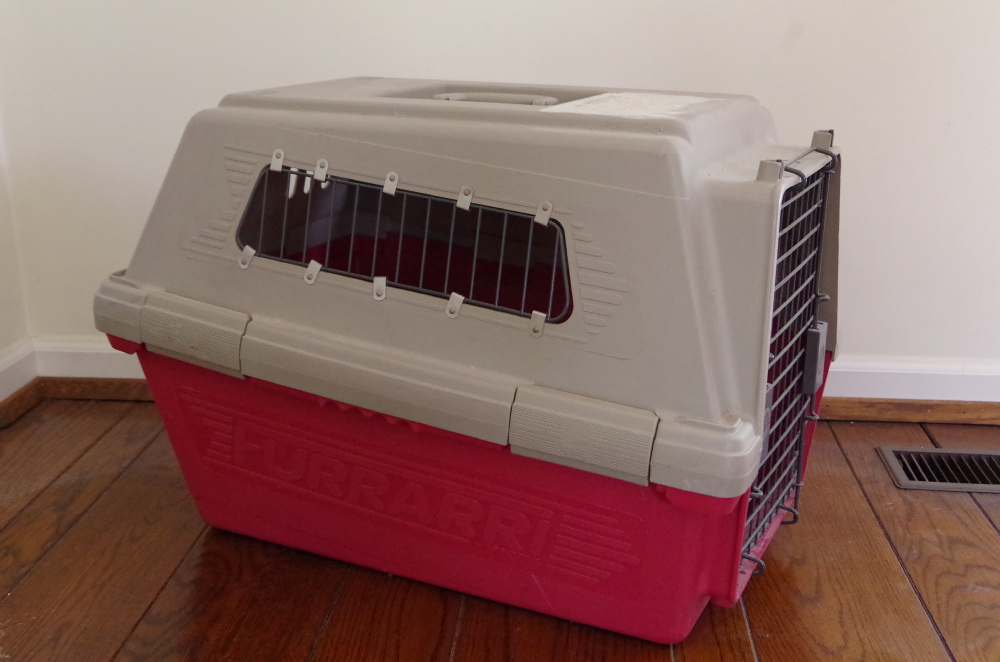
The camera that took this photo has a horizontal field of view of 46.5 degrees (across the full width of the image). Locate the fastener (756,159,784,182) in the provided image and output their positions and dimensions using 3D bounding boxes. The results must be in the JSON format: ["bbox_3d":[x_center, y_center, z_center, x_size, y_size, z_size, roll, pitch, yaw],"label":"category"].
[{"bbox_3d":[0.217,-0.129,0.932,0.018,0.017,0.014,8,19,25],"label":"fastener"}]

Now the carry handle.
[{"bbox_3d":[-0.007,-0.221,1.135,0.131,0.020,0.023,8,19,25],"label":"carry handle"}]

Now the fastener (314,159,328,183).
[{"bbox_3d":[-0.167,-0.150,1.085,0.013,0.021,0.005,13,10,24],"label":"fastener"}]

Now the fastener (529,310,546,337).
[{"bbox_3d":[0.032,-0.006,1.000,0.013,0.022,0.005,13,10,24],"label":"fastener"}]

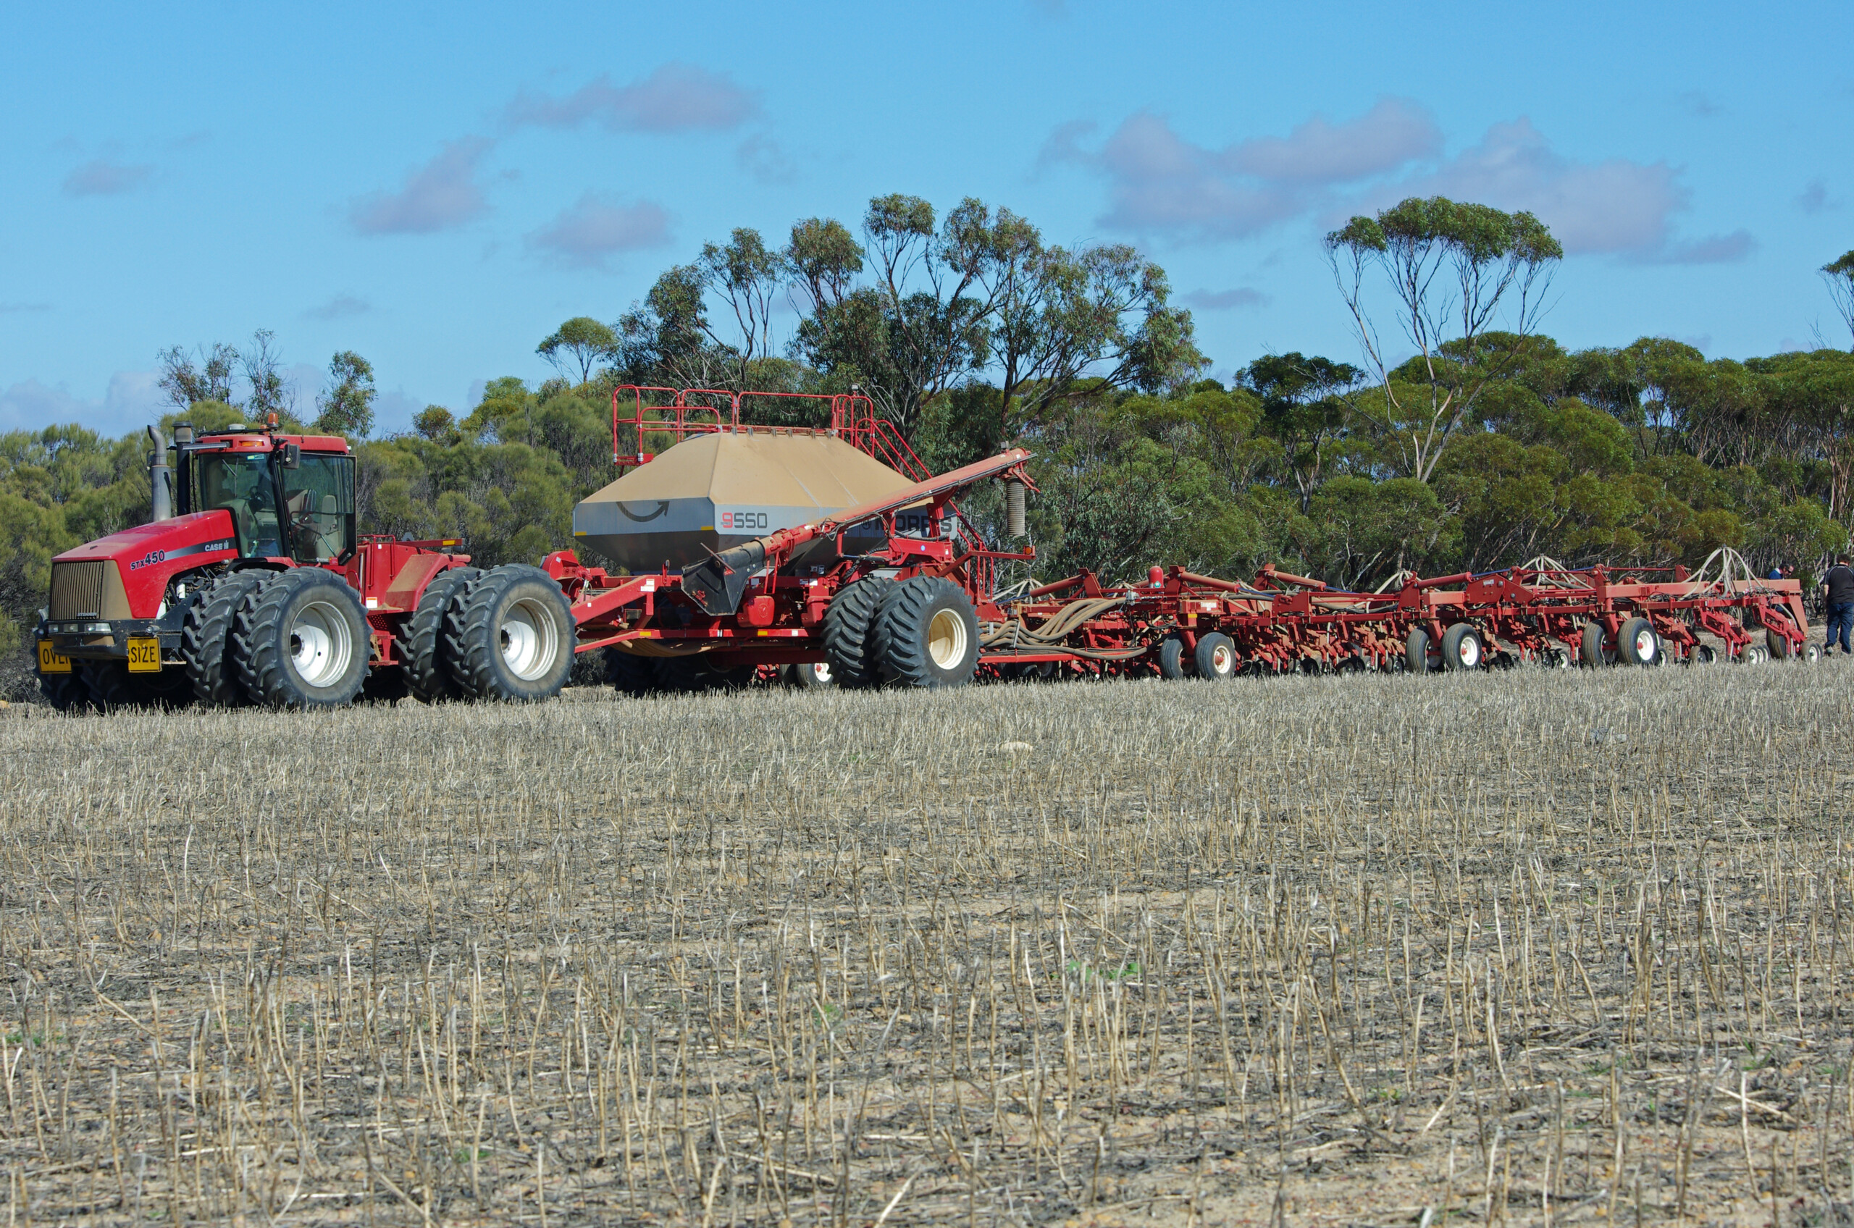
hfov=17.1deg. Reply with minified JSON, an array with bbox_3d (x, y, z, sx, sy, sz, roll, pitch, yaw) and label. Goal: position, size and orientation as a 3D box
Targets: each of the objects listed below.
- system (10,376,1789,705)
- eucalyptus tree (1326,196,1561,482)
[{"bbox_3d":[-2.422,-1.059,90.909,19.500,4.700,27.700,-2,0,39],"label":"system"},{"bbox_3d":[11.887,-4.503,142.000,5.400,10.240,5.200,-2,0,0],"label":"eucalyptus tree"}]

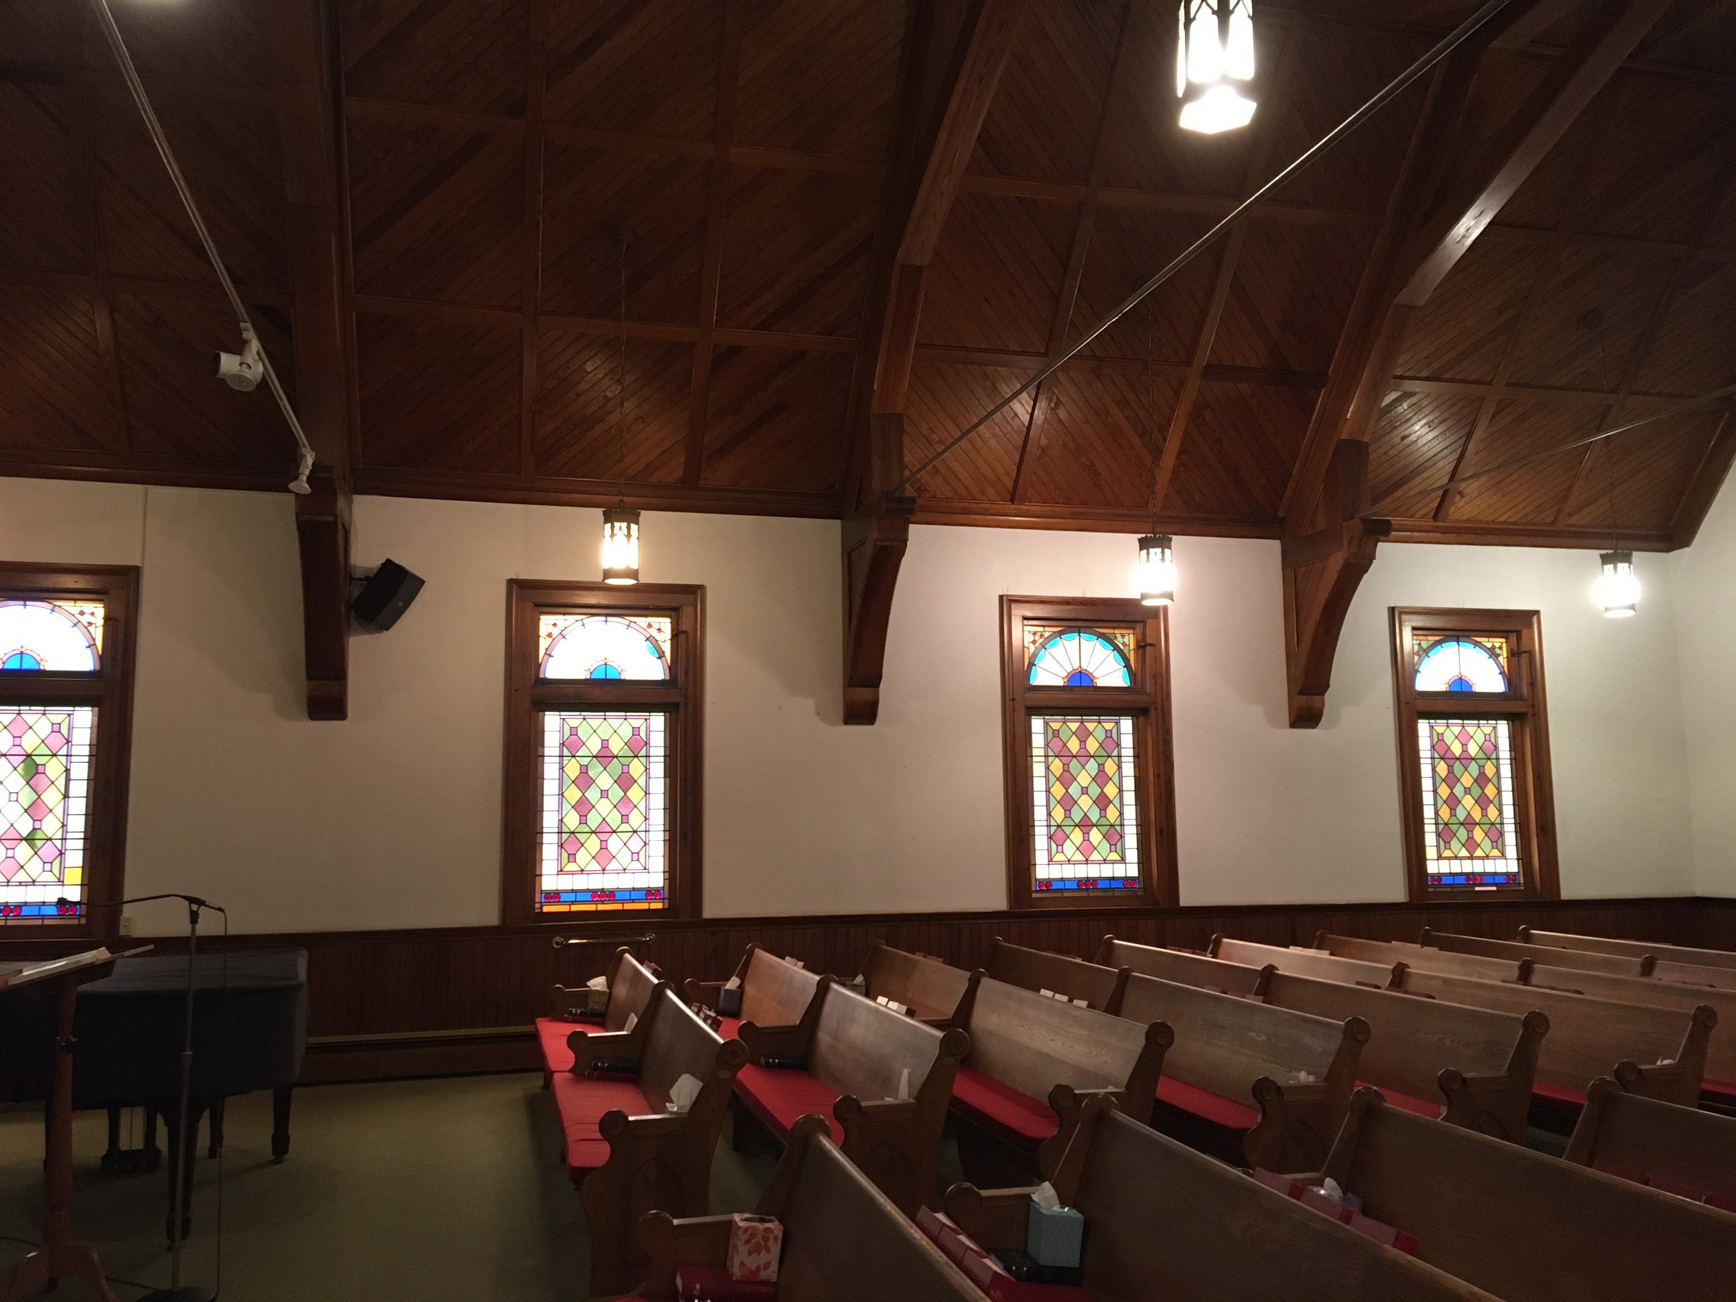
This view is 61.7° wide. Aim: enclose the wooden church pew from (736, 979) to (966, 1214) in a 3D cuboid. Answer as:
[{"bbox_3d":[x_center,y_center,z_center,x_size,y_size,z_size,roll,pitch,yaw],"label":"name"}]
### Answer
[{"bbox_3d":[-0.187,2.067,6.673,0.634,0.893,2.295,1,-7,-15],"label":"wooden church pew"}]

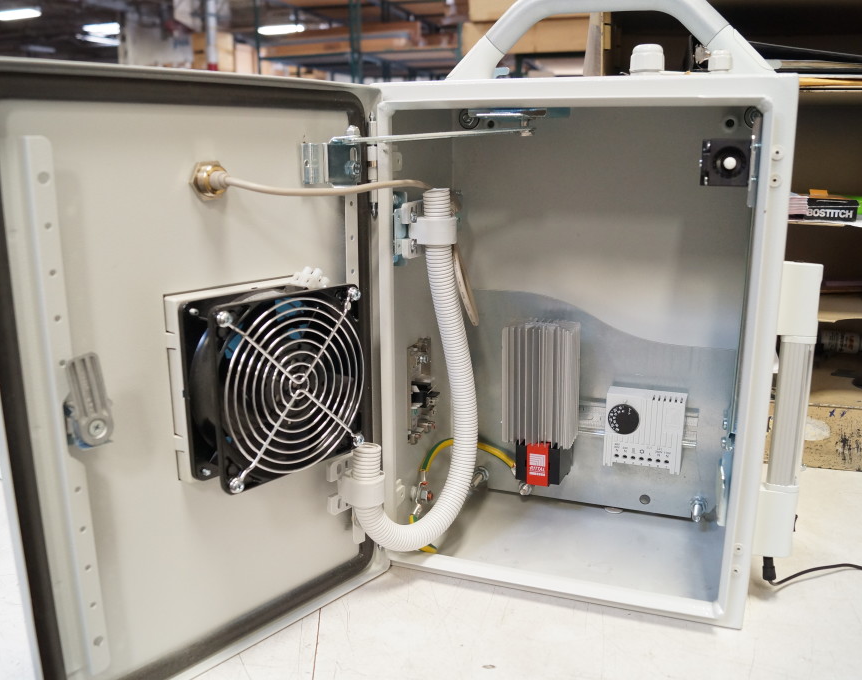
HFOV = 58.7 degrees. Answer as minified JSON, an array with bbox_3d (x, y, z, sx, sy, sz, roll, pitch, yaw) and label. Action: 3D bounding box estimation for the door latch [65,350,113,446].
[{"bbox_3d":[-0.191,0.034,0.426,0.018,0.053,0.023,11,18,40],"label":"door latch"}]

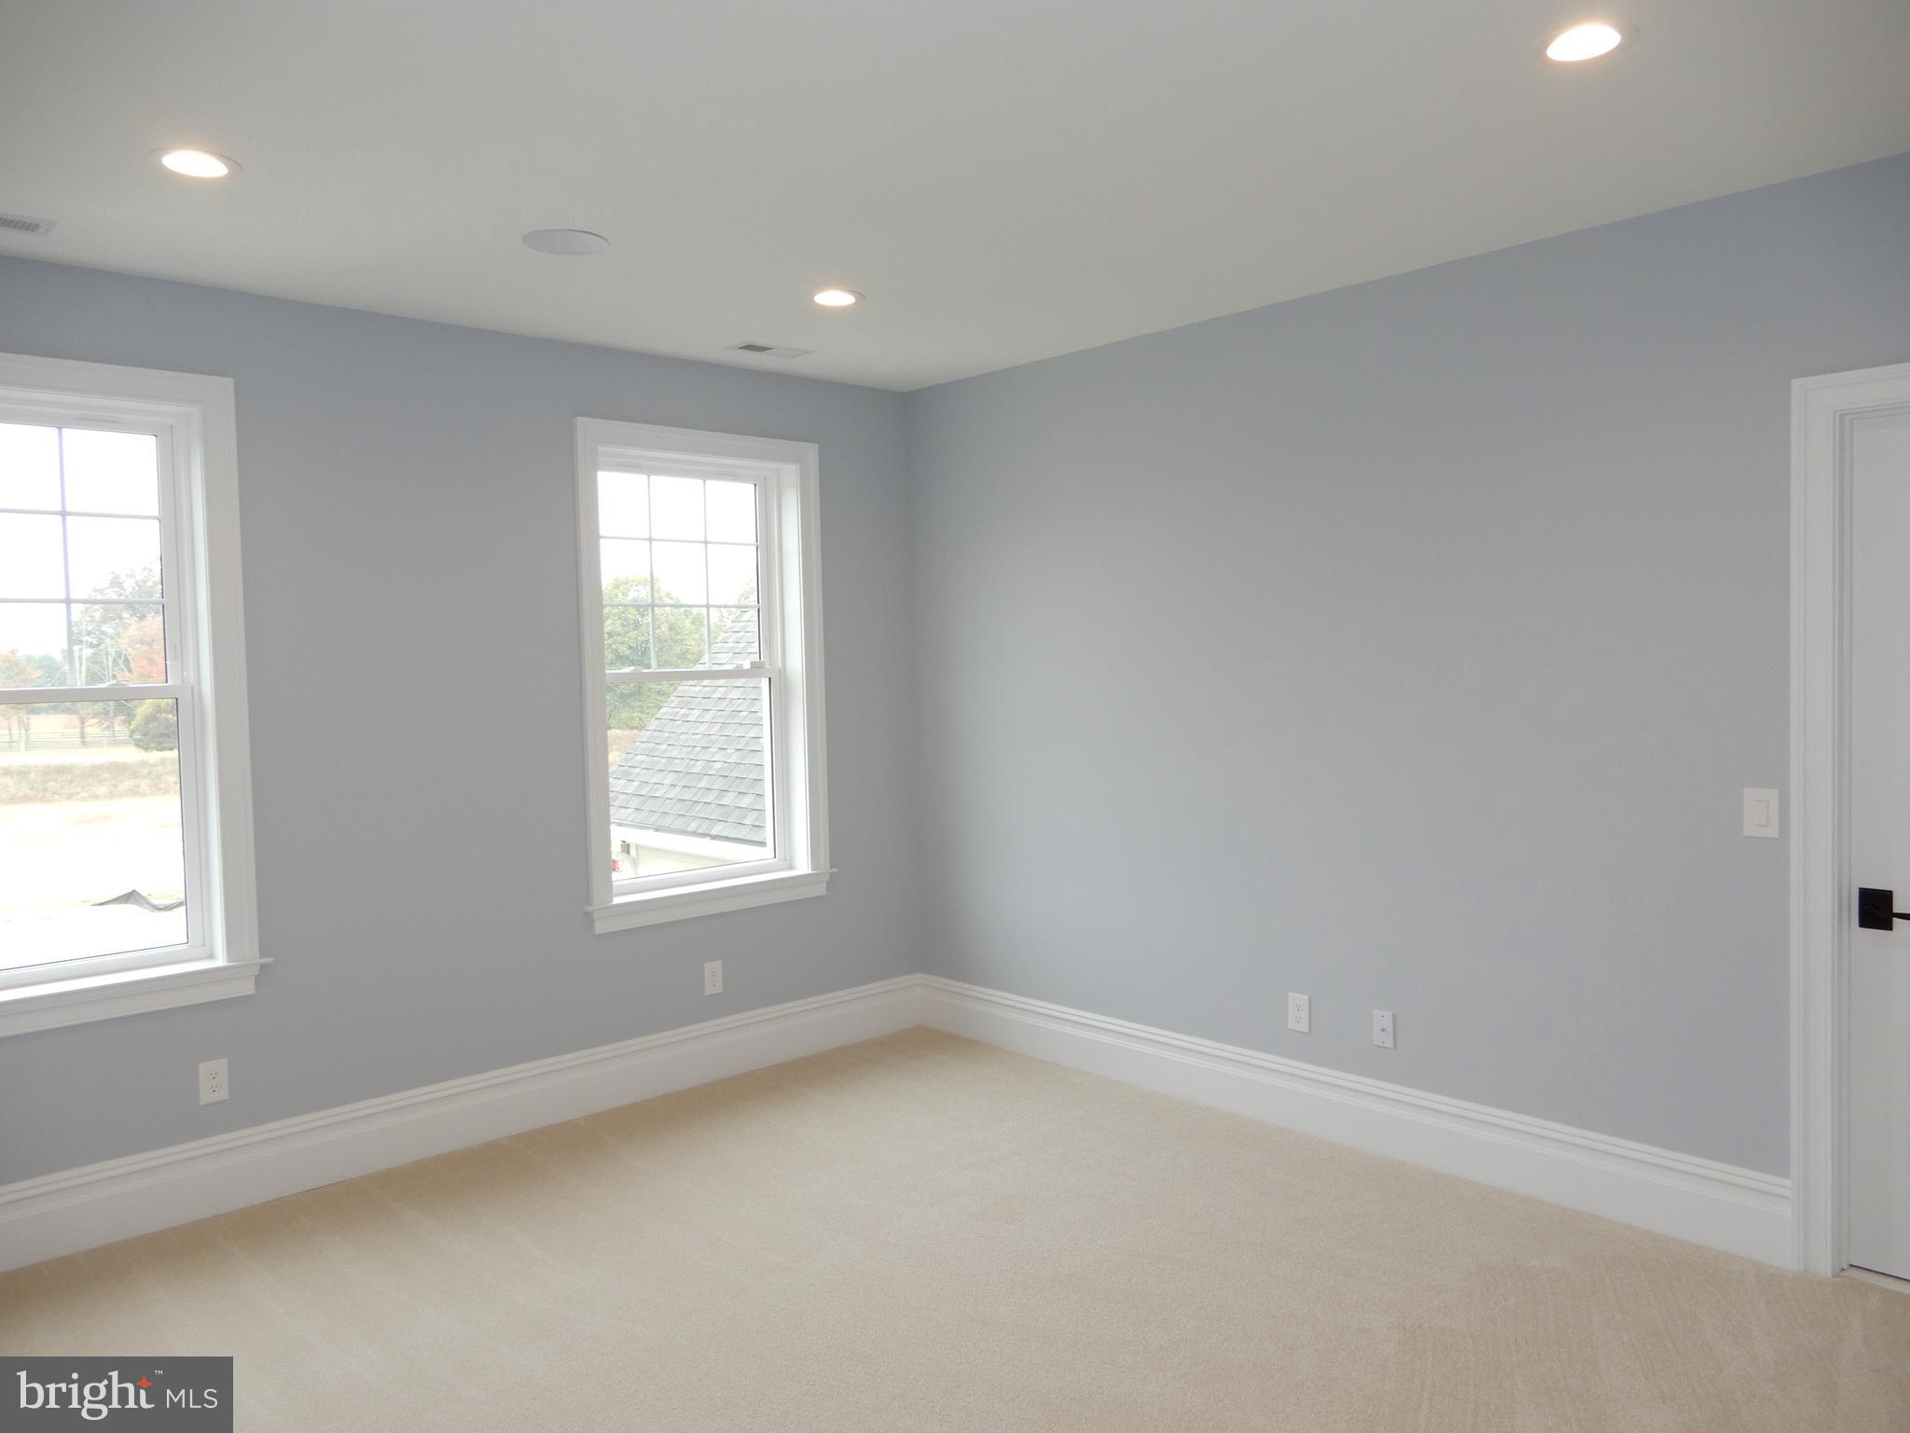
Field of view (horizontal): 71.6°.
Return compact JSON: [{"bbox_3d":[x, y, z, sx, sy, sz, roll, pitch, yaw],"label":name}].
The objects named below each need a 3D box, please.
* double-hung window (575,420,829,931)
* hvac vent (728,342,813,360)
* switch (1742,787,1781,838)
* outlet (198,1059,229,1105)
[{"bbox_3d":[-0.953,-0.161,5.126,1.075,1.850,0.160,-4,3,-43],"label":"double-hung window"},{"bbox_3d":[-0.678,-1.343,4.879,0.296,0.012,0.150,-4,3,-43],"label":"hvac vent"},{"bbox_3d":[2.058,0.248,3.381,0.011,0.124,0.079,-4,3,-43],"label":"switch"},{"bbox_3d":[-2.200,1.087,3.937,0.079,0.124,0.010,-4,3,-43],"label":"outlet"}]

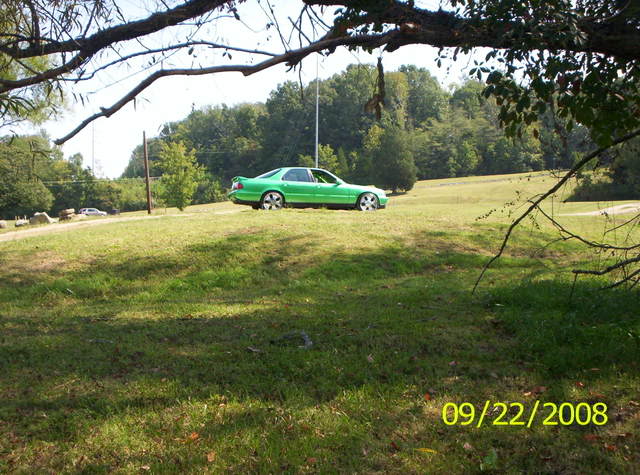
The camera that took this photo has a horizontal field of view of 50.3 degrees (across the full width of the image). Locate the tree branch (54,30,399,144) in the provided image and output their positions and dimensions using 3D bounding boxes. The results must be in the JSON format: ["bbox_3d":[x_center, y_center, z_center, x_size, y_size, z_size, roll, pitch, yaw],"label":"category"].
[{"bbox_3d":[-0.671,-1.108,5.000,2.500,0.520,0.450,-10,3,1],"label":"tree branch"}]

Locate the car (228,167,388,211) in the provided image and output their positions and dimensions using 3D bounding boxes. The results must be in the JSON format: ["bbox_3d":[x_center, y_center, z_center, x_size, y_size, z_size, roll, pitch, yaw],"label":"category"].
[{"bbox_3d":[-0.250,-1.490,21.100,4.950,1.380,1.810,-1,3,-16],"label":"car"}]

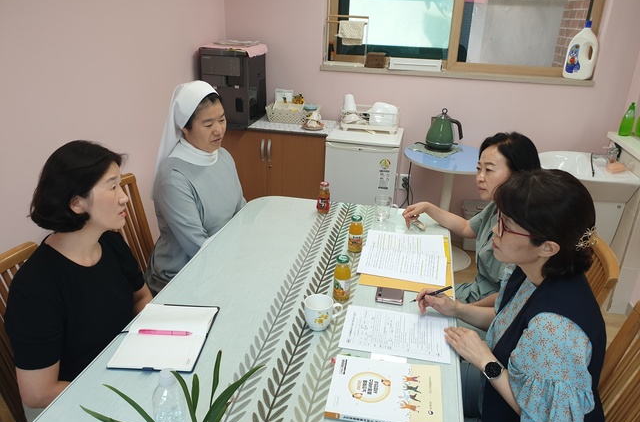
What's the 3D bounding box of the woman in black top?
[{"bbox_3d":[-0.595,0.435,1.377,0.620,1.220,0.500,8,24,13],"label":"woman in black top"}]

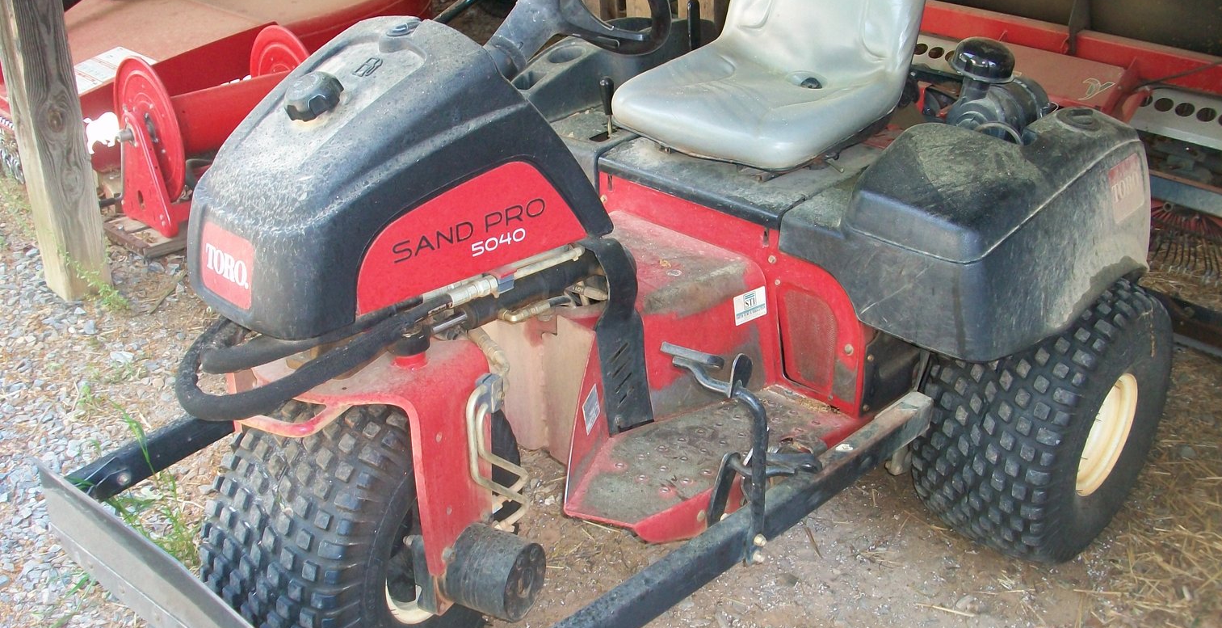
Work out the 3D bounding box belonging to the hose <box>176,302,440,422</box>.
[{"bbox_3d":[-0.432,0.030,1.656,0.270,0.115,0.350,21,32,39],"label":"hose"}]

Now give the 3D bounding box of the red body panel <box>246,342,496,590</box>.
[{"bbox_3d":[-0.396,0.223,1.798,0.360,0.380,0.320,11,27,24],"label":"red body panel"}]

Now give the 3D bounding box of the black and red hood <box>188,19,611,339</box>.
[{"bbox_3d":[-0.319,-0.228,1.727,0.380,0.370,0.545,21,32,39],"label":"black and red hood"}]

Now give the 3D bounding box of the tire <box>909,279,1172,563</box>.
[{"bbox_3d":[0.806,0.173,2.233,0.280,0.540,0.552,21,32,39],"label":"tire"}]

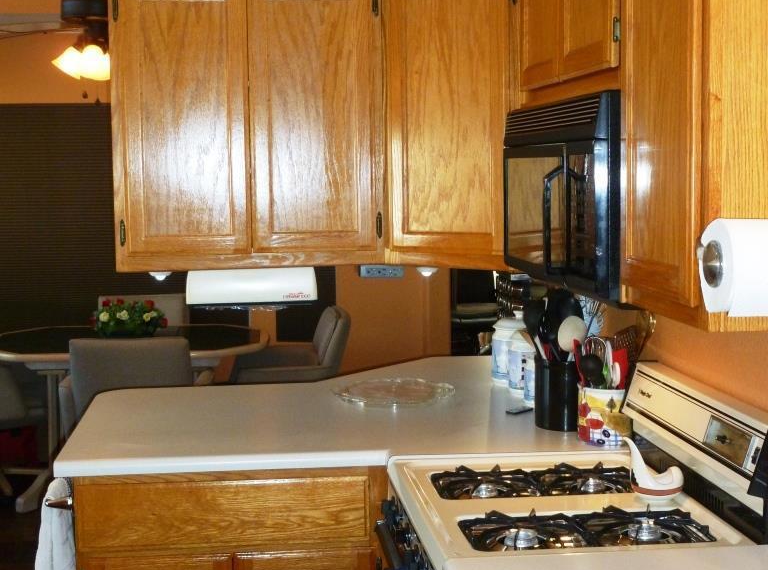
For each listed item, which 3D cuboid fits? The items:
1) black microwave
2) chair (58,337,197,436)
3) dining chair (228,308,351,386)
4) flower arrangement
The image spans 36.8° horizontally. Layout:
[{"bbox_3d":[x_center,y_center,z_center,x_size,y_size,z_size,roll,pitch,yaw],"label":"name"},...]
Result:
[{"bbox_3d":[0.497,-0.196,2.438,0.370,0.385,0.745,-1,6,-7],"label":"black microwave"},{"bbox_3d":[-1.145,0.639,5.376,0.640,0.865,0.610,-1,6,-4],"label":"chair"},{"bbox_3d":[-0.501,0.571,5.972,0.610,0.865,0.640,-2,6,-14],"label":"dining chair"},{"bbox_3d":[-1.331,0.164,6.034,0.400,0.210,0.280,-1,6,-7],"label":"flower arrangement"}]

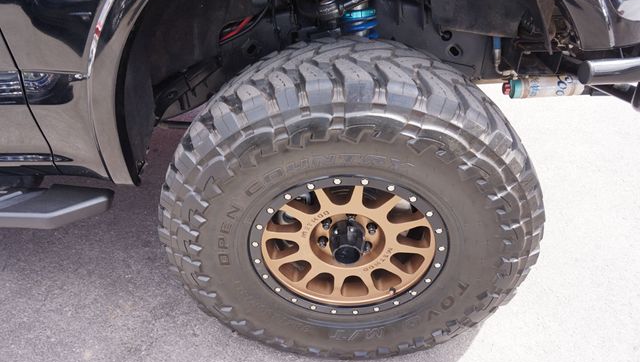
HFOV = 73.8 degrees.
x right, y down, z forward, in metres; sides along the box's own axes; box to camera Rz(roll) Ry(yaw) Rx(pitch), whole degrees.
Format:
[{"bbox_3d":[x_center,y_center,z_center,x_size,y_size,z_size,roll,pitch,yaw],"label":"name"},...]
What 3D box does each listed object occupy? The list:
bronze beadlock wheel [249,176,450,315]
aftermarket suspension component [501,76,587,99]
[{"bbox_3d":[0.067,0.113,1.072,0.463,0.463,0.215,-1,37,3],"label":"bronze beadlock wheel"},{"bbox_3d":[0.686,-0.290,1.310,0.235,0.064,0.064,-2,37,10],"label":"aftermarket suspension component"}]

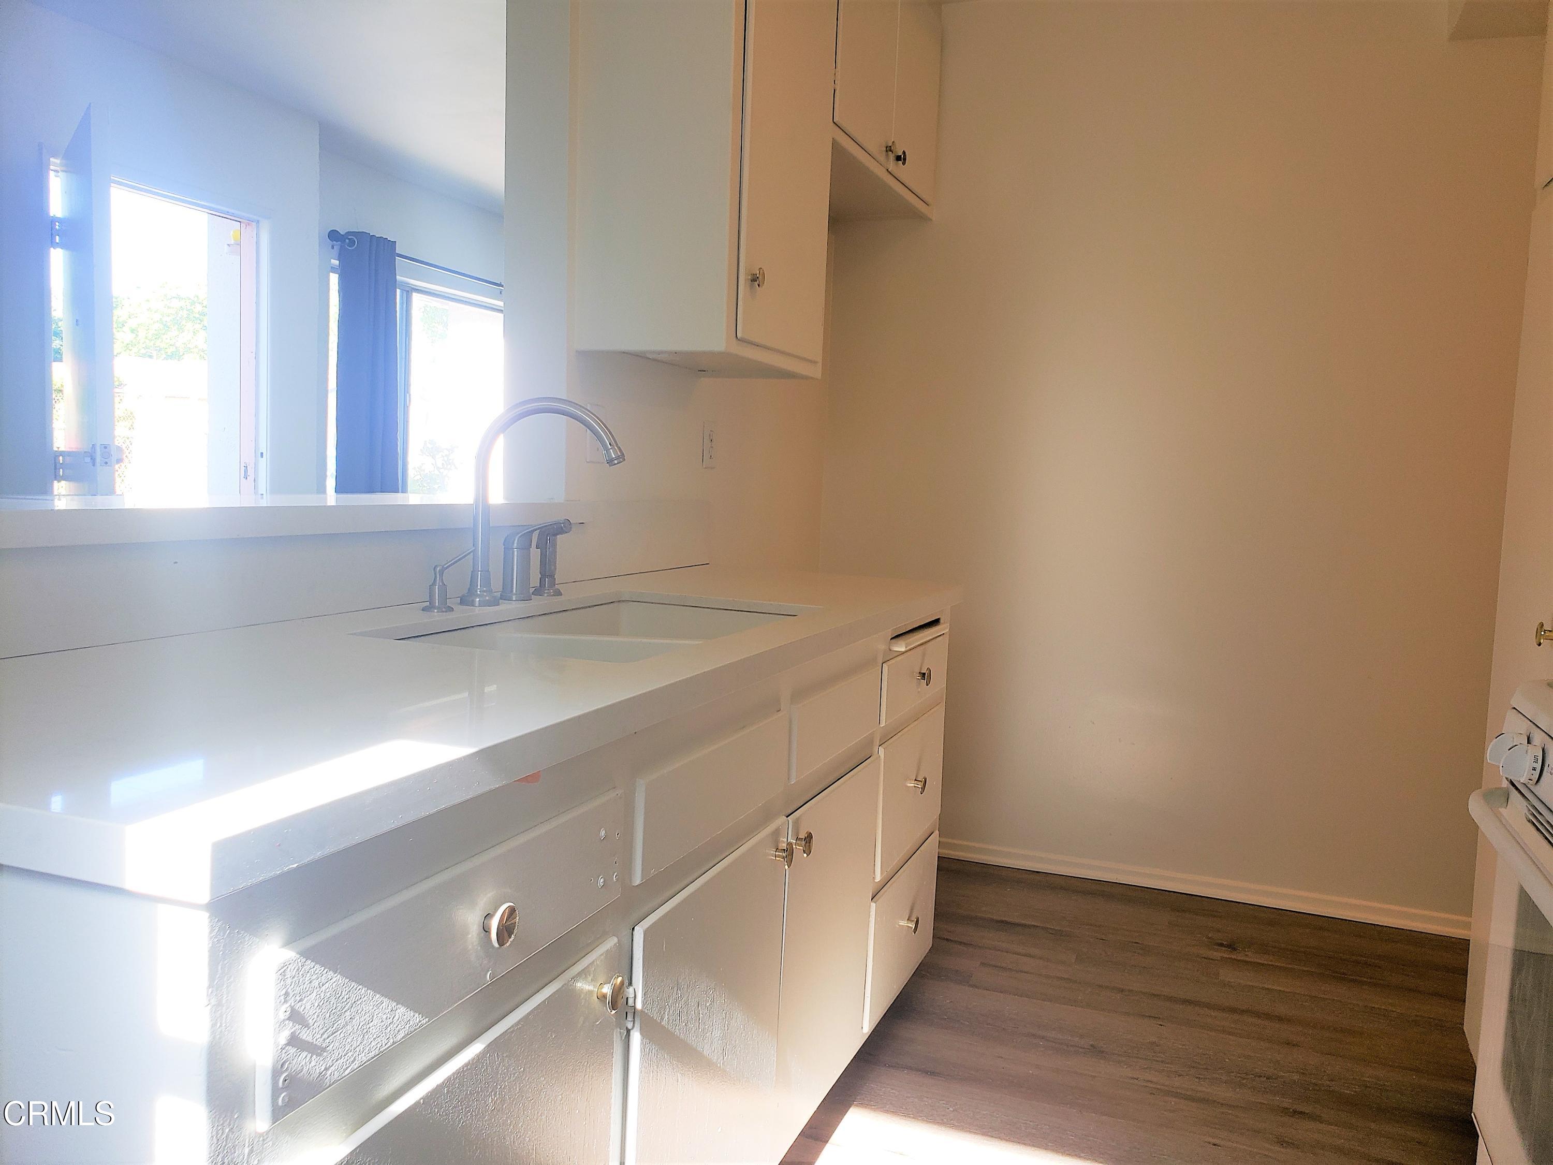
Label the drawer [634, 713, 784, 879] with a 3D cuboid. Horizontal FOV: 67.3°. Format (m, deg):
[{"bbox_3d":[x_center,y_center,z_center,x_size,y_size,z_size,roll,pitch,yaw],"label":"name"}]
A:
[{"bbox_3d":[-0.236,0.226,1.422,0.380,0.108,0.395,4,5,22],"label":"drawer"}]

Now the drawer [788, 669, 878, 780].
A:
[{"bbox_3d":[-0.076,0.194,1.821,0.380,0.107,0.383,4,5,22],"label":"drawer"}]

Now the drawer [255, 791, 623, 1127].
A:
[{"bbox_3d":[-0.425,0.259,1.006,0.420,0.111,0.446,4,5,22],"label":"drawer"}]

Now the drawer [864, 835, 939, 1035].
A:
[{"bbox_3d":[0.052,0.630,2.267,0.420,0.234,0.447,4,5,22],"label":"drawer"}]

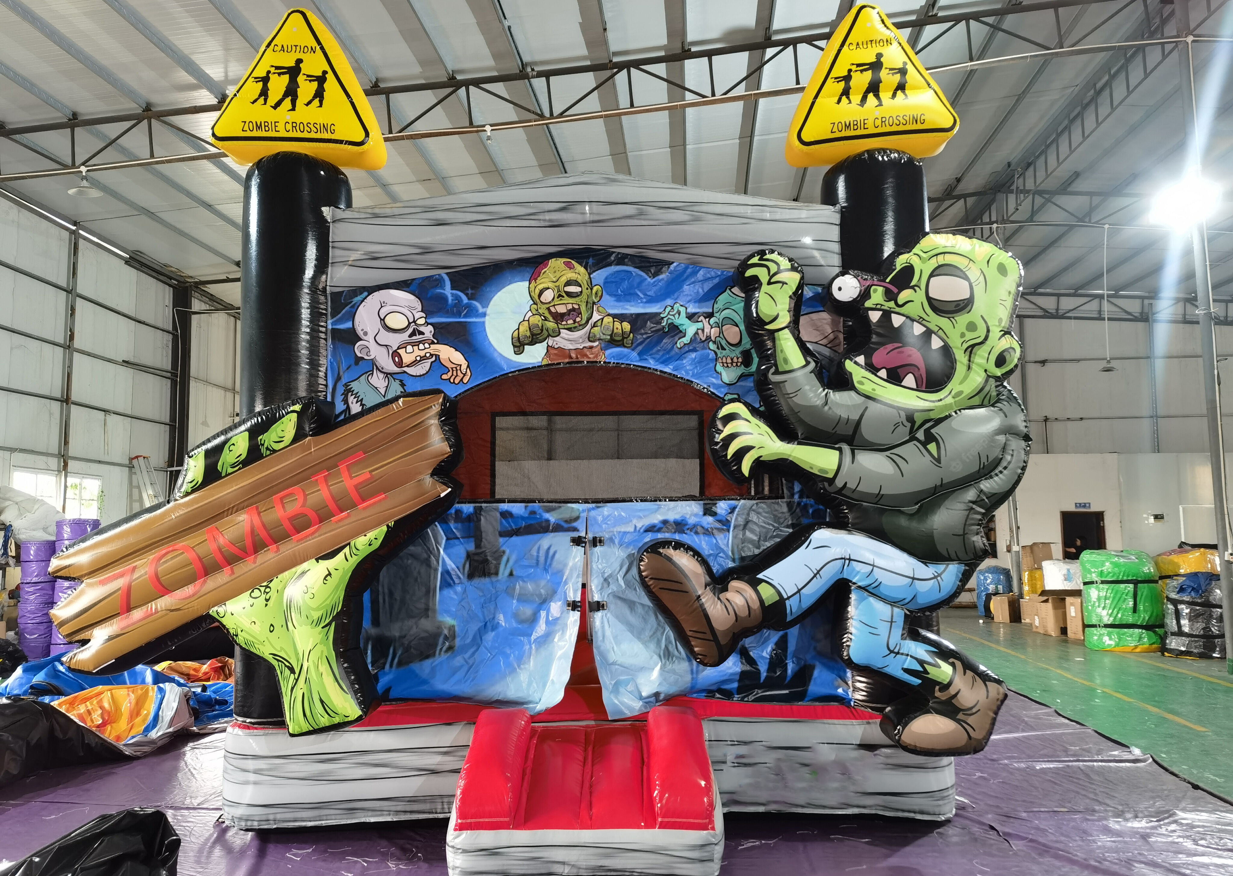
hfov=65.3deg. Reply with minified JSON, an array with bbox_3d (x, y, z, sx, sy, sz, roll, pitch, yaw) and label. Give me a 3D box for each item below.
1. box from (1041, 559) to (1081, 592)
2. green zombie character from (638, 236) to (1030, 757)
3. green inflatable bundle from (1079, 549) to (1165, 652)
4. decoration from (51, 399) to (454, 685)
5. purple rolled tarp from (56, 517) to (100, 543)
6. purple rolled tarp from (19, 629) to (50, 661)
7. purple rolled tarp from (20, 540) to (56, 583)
[{"bbox_3d":[7.049,2.169,15.200,0.700,0.520,0.600,-3,-6,18],"label":"box"},{"bbox_3d":[1.174,0.286,5.279,2.095,2.792,0.550,-1,-6,0],"label":"green zombie character"},{"bbox_3d":[6.584,2.074,12.511,1.000,1.250,0.970,-3,-6,27],"label":"green inflatable bundle"},{"bbox_3d":[-1.895,0.554,5.168,2.070,1.540,0.420,0,-5,0],"label":"decoration"},{"bbox_3d":[-6.421,1.120,11.501,0.480,0.270,0.480,0,-5,0],"label":"purple rolled tarp"},{"bbox_3d":[-6.882,2.492,11.486,0.460,0.290,0.460,0,-5,0],"label":"purple rolled tarp"},{"bbox_3d":[-7.404,1.577,12.300,0.410,0.540,0.410,3,-7,-31],"label":"purple rolled tarp"}]

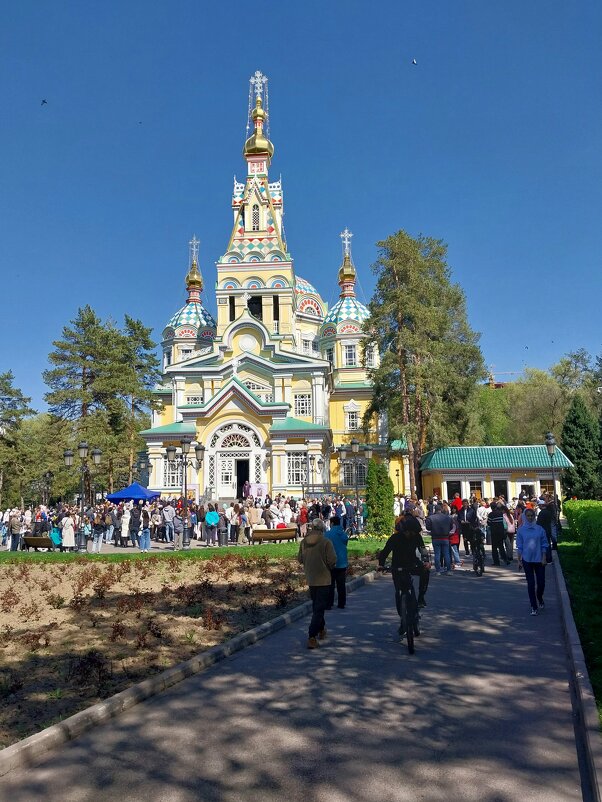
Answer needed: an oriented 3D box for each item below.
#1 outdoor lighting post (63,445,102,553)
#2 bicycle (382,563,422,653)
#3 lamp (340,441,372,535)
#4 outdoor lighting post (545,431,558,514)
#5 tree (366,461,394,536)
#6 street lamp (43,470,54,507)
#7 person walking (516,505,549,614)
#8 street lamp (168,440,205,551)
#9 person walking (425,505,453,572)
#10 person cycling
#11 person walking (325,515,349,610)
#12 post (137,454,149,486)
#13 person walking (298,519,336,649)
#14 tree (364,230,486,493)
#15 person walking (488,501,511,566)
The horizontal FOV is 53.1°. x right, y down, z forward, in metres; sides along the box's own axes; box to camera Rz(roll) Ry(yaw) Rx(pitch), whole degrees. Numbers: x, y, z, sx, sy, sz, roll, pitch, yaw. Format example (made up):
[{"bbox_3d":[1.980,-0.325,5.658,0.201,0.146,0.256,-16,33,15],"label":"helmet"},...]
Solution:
[{"bbox_3d":[-8.750,3.874,24.422,1.480,4.360,0.500,-2,-9,3],"label":"outdoor lighting post"},{"bbox_3d":[1.491,2.792,8.294,0.660,1.070,1.700,-4,-9,16],"label":"bicycle"},{"bbox_3d":[2.660,4.107,28.809,1.600,4.600,0.450,-1,-10,0],"label":"lamp"},{"bbox_3d":[10.476,3.513,24.817,0.420,4.500,0.420,-5,-11,22],"label":"outdoor lighting post"},{"bbox_3d":[3.470,4.469,27.502,1.300,3.500,1.250,-1,-10,0],"label":"tree"},{"bbox_3d":[-19.442,7.666,46.113,1.500,4.550,0.500,0,-10,-6],"label":"street lamp"},{"bbox_3d":[3.655,2.519,9.462,0.500,1.620,0.380,-5,-11,22],"label":"person walking"},{"bbox_3d":[-4.843,3.813,25.213,1.580,4.550,0.450,-1,-10,0],"label":"street lamp"},{"bbox_3d":[3.489,3.550,15.502,0.640,1.720,0.420,-3,-9,11],"label":"person walking"},{"bbox_3d":[1.473,2.368,8.488,0.700,1.560,0.800,-4,-9,16],"label":"person cycling"},{"bbox_3d":[0.635,2.949,11.044,0.500,1.650,0.420,-2,-9,7],"label":"person walking"},{"bbox_3d":[-11.101,6.247,42.113,1.450,4.550,0.450,-1,-10,0],"label":"post"},{"bbox_3d":[0.204,2.518,8.500,0.530,1.720,0.500,-4,-9,16],"label":"person walking"},{"bbox_3d":[9.074,-2.486,47.647,9.000,23.400,8.500,-1,-9,0],"label":"tree"},{"bbox_3d":[5.528,3.733,16.969,0.560,1.730,0.480,-4,-9,17],"label":"person walking"}]

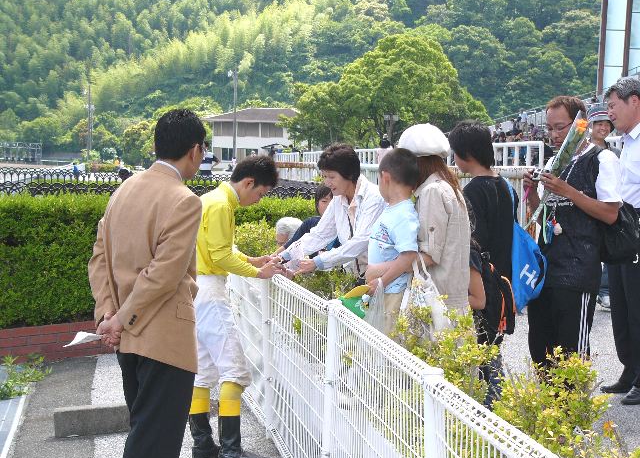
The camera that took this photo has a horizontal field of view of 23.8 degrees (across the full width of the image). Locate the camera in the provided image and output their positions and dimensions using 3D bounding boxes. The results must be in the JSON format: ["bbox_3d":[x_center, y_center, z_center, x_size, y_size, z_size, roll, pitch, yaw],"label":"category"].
[{"bbox_3d":[1.062,-0.261,7.400,0.035,0.058,0.090,-20,15,-37],"label":"camera"}]

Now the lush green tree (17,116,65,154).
[{"bbox_3d":[-44.087,-14.643,240.000,7.400,6.400,7.000,1,3,0],"label":"lush green tree"}]

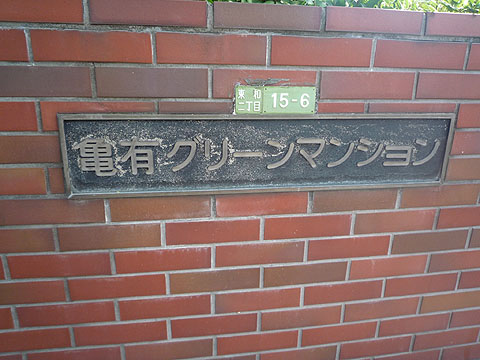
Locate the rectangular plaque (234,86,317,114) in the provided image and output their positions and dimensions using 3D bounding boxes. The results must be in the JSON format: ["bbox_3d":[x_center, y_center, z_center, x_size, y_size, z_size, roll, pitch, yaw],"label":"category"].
[{"bbox_3d":[0.079,-0.176,0.766,0.181,0.059,0.012,-2,17,-8],"label":"rectangular plaque"}]

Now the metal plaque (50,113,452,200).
[{"bbox_3d":[0.072,-0.064,0.800,0.891,0.178,0.028,-2,17,-8],"label":"metal plaque"}]

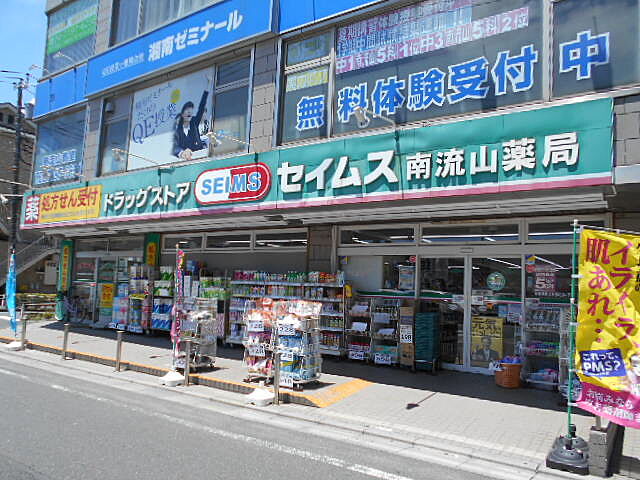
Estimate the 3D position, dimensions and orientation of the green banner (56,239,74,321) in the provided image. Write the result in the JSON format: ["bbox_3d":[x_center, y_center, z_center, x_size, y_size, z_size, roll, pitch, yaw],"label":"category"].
[{"bbox_3d":[-8.756,1.404,16.640,0.650,2.720,0.150,-2,-8,34],"label":"green banner"}]

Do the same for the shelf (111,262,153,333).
[{"bbox_3d":[-5.523,1.700,14.532,2.050,2.000,0.500,-2,-8,34],"label":"shelf"}]

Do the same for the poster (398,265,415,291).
[{"bbox_3d":[1.745,0.774,9.672,0.370,0.490,0.020,-1,-7,35],"label":"poster"}]

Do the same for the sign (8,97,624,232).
[{"bbox_3d":[-2.693,-1.034,10.323,15.400,1.130,0.200,-1,-7,35],"label":"sign"}]

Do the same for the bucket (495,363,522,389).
[{"bbox_3d":[2.974,2.109,7.552,0.400,0.370,0.400,-1,-7,35],"label":"bucket"}]

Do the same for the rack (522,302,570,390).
[{"bbox_3d":[3.748,1.712,7.834,0.680,1.360,0.500,-2,-8,34],"label":"rack"}]

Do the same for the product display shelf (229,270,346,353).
[{"bbox_3d":[-0.729,1.637,11.267,3.150,1.820,0.500,-2,-8,34],"label":"product display shelf"}]

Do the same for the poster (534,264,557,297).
[{"bbox_3d":[3.840,0.705,8.210,0.360,0.510,0.020,-1,-7,35],"label":"poster"}]

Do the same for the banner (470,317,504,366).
[{"bbox_3d":[3.006,1.846,8.646,0.570,0.850,0.020,-1,-7,35],"label":"banner"}]

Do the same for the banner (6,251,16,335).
[{"bbox_3d":[-7.128,1.234,11.107,0.380,1.800,0.120,-2,-8,34],"label":"banner"}]

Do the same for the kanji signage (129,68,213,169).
[{"bbox_3d":[-3.705,-2.925,11.867,3.050,2.080,0.060,-2,-8,34],"label":"kanji signage"}]

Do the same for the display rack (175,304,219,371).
[{"bbox_3d":[-2.085,1.614,8.196,0.470,1.120,0.460,-1,-7,35],"label":"display rack"}]

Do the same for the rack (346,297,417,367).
[{"bbox_3d":[1.246,1.767,9.517,1.370,1.280,0.430,-1,-7,35],"label":"rack"}]

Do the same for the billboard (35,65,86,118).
[{"bbox_3d":[-8.148,-4.698,15.141,3.000,1.220,0.120,-2,-8,34],"label":"billboard"}]

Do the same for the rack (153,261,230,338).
[{"bbox_3d":[-3.378,1.635,13.065,3.000,2.000,0.500,-2,-8,34],"label":"rack"}]

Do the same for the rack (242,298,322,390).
[{"bbox_3d":[-0.552,1.535,7.302,1.010,1.240,0.580,-1,-7,35],"label":"rack"}]

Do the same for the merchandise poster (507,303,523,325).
[{"bbox_3d":[3.412,1.296,8.433,0.260,0.340,0.020,-1,-7,35],"label":"merchandise poster"}]

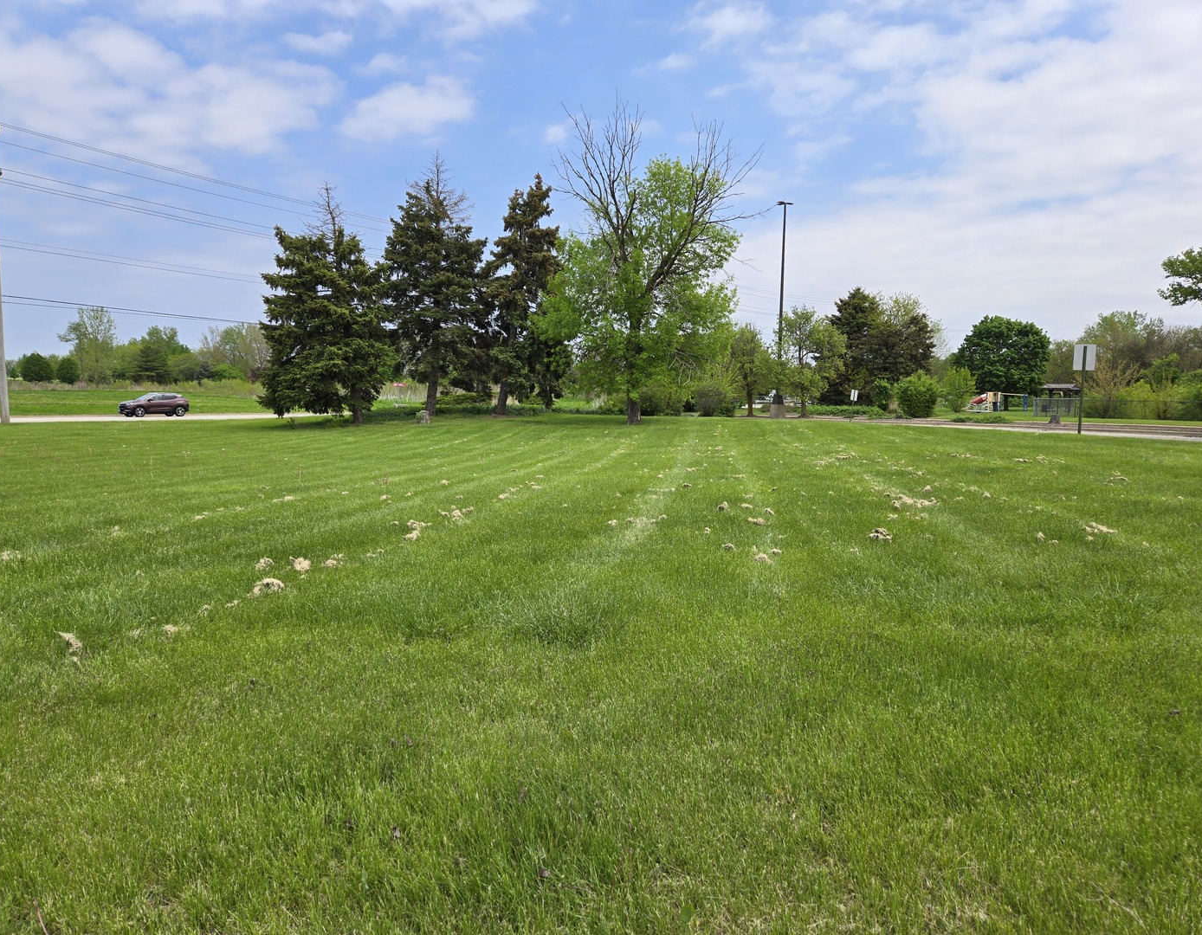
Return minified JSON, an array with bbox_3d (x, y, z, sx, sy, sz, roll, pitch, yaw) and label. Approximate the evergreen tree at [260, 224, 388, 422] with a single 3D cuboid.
[{"bbox_3d":[-11.904,-6.204,35.585,5.480,8.600,5.500,1,6,0],"label":"evergreen tree"}]

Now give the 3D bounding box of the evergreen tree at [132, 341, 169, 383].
[{"bbox_3d":[-73.449,-16.972,134.662,5.700,6.990,5.600,1,6,0],"label":"evergreen tree"}]

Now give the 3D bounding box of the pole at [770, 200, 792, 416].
[{"bbox_3d":[8.617,-7.460,39.507,0.950,10.220,0.800,1,6,0],"label":"pole"}]

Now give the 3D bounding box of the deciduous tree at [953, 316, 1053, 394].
[{"bbox_3d":[39.731,-10.188,81.557,8.900,9.138,8.900,3,6,26],"label":"deciduous tree"}]

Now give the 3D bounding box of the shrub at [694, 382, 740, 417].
[{"bbox_3d":[7.197,-4.232,51.896,2.800,2.140,2.600,1,6,8],"label":"shrub"}]

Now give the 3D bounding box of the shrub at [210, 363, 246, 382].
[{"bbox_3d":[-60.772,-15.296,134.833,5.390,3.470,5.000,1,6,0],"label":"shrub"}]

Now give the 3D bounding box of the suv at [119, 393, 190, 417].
[{"bbox_3d":[-30.308,-4.275,56.222,1.820,1.620,4.380,5,7,39],"label":"suv"}]

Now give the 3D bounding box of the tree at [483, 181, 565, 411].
[{"bbox_3d":[-5.304,-11.229,54.250,5.600,15.483,5.600,0,6,-6],"label":"tree"}]

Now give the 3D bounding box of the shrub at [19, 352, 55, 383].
[{"bbox_3d":[-91.793,-16.195,134.745,4.900,5.273,4.900,-3,7,-34],"label":"shrub"}]

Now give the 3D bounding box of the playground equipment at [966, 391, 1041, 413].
[{"bbox_3d":[33.962,-5.506,69.913,5.900,1.800,3.200,-1,6,-18],"label":"playground equipment"}]

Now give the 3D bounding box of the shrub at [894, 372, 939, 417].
[{"bbox_3d":[16.803,-3.840,43.881,2.320,2.470,2.200,1,6,0],"label":"shrub"}]

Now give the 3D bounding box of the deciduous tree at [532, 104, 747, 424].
[{"bbox_3d":[1.917,-8.721,35.839,9.230,13.690,8.800,1,6,0],"label":"deciduous tree"}]

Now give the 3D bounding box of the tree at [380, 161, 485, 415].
[{"bbox_3d":[-10.651,-11.241,52.227,6.700,15.952,6.700,0,6,-11],"label":"tree"}]

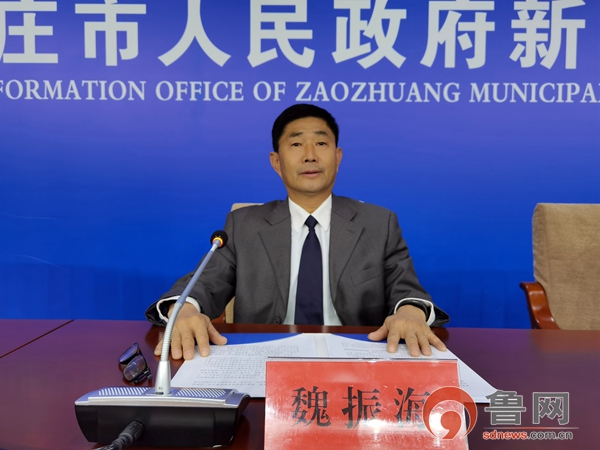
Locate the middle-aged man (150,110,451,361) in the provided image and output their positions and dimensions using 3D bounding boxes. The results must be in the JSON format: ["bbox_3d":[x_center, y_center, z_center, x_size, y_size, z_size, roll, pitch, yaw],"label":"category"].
[{"bbox_3d":[0.000,0.330,1.110,0.640,1.260,0.620,0,3,1],"label":"middle-aged man"}]

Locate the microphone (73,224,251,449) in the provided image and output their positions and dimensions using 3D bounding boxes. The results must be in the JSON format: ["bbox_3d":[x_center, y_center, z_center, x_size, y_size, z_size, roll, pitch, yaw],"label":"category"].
[{"bbox_3d":[-0.153,0.125,0.642,0.175,0.215,0.280,0,3,0],"label":"microphone"}]

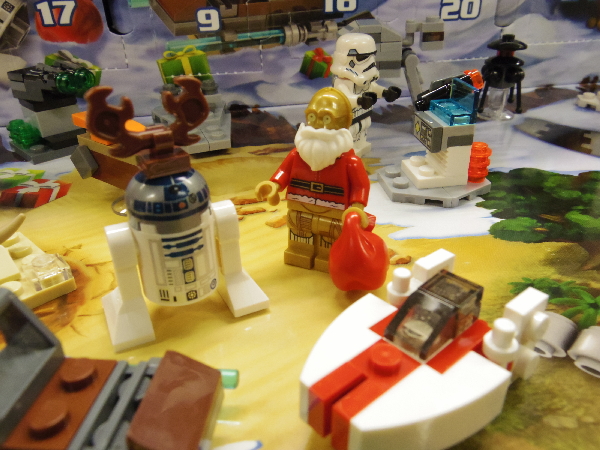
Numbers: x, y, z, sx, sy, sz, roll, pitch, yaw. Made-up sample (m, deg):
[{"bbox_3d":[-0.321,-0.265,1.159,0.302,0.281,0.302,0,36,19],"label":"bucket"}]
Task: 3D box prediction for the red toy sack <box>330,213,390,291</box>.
[{"bbox_3d":[0.013,0.006,0.102,0.014,0.019,0.012,13,32,25],"label":"red toy sack"}]

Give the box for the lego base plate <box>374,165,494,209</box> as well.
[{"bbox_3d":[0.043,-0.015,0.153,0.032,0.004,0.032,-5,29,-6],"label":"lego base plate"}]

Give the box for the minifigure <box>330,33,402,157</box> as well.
[{"bbox_3d":[0.022,-0.044,0.167,0.023,0.042,0.024,19,35,33],"label":"minifigure"}]

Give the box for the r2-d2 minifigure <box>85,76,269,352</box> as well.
[{"bbox_3d":[-0.025,-0.003,0.092,0.032,0.048,0.016,-12,30,-19],"label":"r2-d2 minifigure"}]

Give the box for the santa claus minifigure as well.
[{"bbox_3d":[0.005,-0.009,0.106,0.025,0.042,0.016,13,32,25],"label":"santa claus minifigure"}]

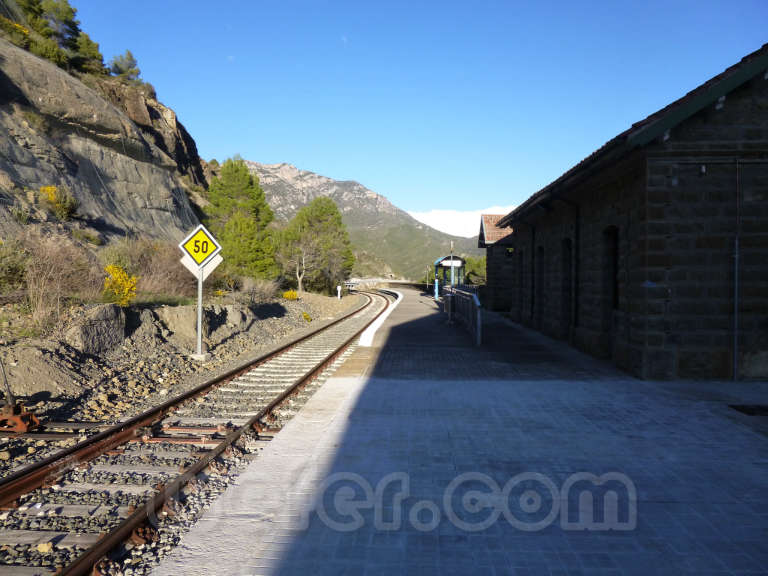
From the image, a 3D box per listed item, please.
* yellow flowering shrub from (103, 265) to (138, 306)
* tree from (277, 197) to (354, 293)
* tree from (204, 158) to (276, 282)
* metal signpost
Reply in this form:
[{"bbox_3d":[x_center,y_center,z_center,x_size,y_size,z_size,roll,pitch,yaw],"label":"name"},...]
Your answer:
[{"bbox_3d":[-7.886,-0.075,16.600,1.080,1.270,1.050,1,1,0],"label":"yellow flowering shrub"},{"bbox_3d":[-5.681,-3.607,46.000,6.400,8.000,6.000,1,1,0],"label":"tree"},{"bbox_3d":[-10.089,-4.746,39.000,5.100,8.700,5.000,1,1,0],"label":"tree"},{"bbox_3d":[-4.830,0.118,14.600,1.200,3.570,0.400,1,1,7],"label":"metal signpost"}]

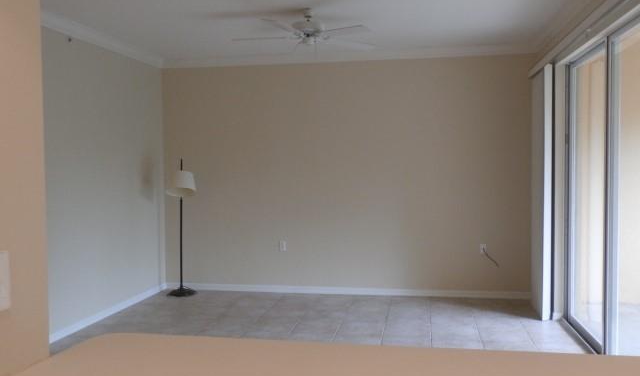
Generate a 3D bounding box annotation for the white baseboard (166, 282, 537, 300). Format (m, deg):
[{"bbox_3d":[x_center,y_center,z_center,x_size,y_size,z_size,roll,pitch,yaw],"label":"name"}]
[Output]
[{"bbox_3d":[0.233,1.181,5.959,4.258,0.087,0.020,0,2,9],"label":"white baseboard"}]

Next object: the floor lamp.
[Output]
[{"bbox_3d":[-1.626,0.448,6.045,0.345,1.575,0.345,0,2,9],"label":"floor lamp"}]

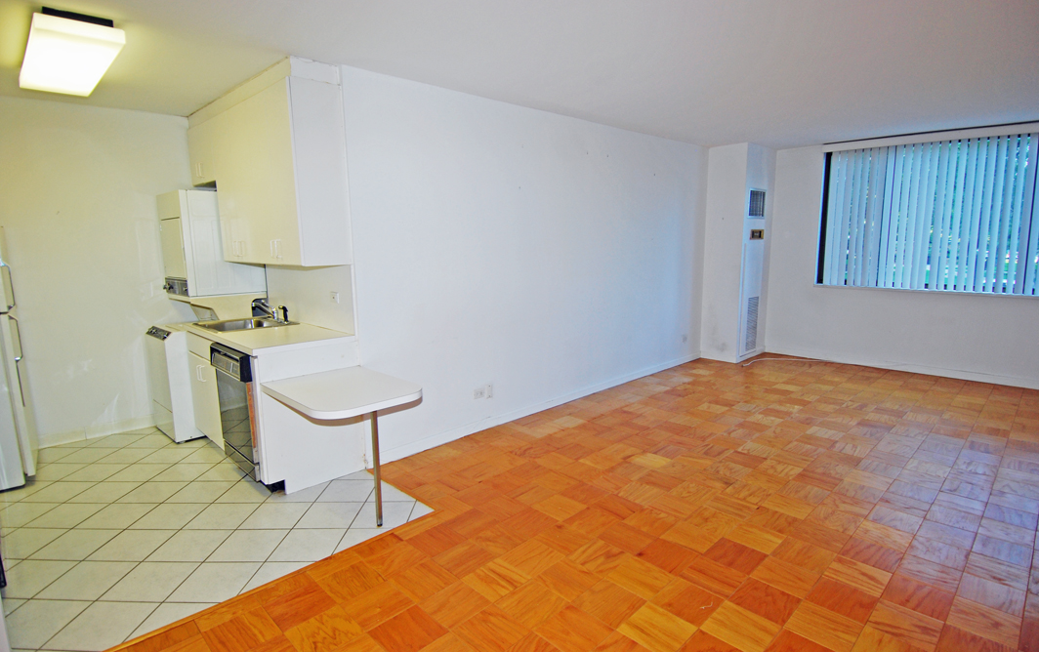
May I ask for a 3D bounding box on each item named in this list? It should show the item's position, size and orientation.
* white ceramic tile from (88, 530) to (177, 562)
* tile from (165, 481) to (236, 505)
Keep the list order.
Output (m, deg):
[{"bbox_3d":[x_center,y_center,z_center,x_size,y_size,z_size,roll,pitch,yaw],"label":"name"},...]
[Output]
[{"bbox_3d":[-1.985,1.140,2.692,0.298,0.010,0.298,0,9,-1],"label":"white ceramic tile"},{"bbox_3d":[-2.005,1.056,3.303,0.300,0.010,0.300,0,9,0],"label":"tile"}]

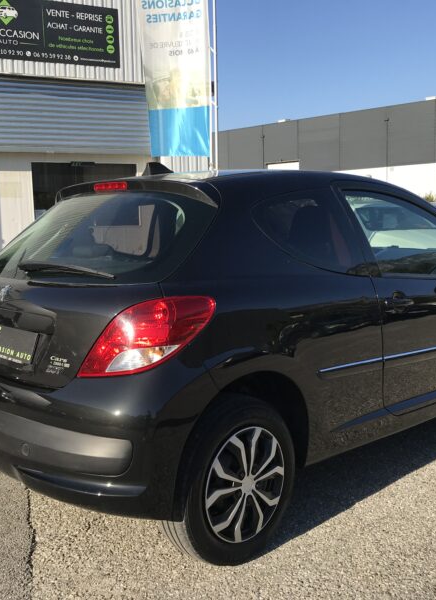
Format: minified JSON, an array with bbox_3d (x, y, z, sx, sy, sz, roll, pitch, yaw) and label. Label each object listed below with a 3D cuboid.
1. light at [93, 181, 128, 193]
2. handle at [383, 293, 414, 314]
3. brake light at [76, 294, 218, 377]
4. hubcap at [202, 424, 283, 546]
[{"bbox_3d":[-0.448,-0.479,2.741,0.035,0.036,0.245,-7,9,-44],"label":"light"},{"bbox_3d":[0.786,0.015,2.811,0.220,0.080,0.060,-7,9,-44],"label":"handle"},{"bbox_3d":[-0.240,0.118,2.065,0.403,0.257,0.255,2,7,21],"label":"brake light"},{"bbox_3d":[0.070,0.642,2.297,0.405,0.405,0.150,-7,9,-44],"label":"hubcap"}]

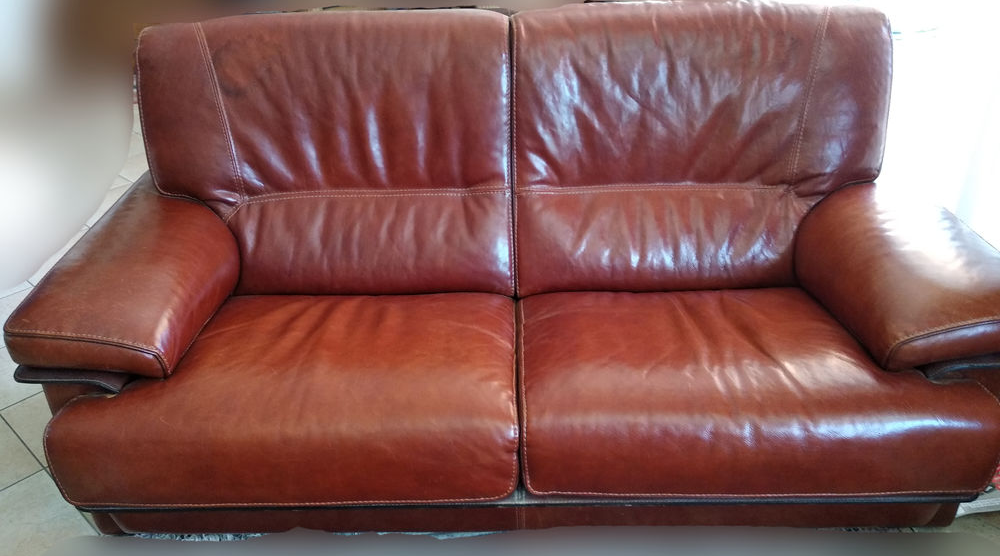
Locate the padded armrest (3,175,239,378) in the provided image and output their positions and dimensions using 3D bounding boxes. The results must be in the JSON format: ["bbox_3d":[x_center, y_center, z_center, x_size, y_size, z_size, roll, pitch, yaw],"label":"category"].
[{"bbox_3d":[-0.808,-0.035,1.773,0.317,0.178,0.693,-1,30,2],"label":"padded armrest"}]

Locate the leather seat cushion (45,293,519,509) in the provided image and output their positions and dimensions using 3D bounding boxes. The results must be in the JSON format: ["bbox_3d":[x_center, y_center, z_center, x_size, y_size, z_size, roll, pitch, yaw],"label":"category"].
[{"bbox_3d":[-0.411,0.242,1.668,0.901,0.244,0.568,-1,30,2],"label":"leather seat cushion"}]

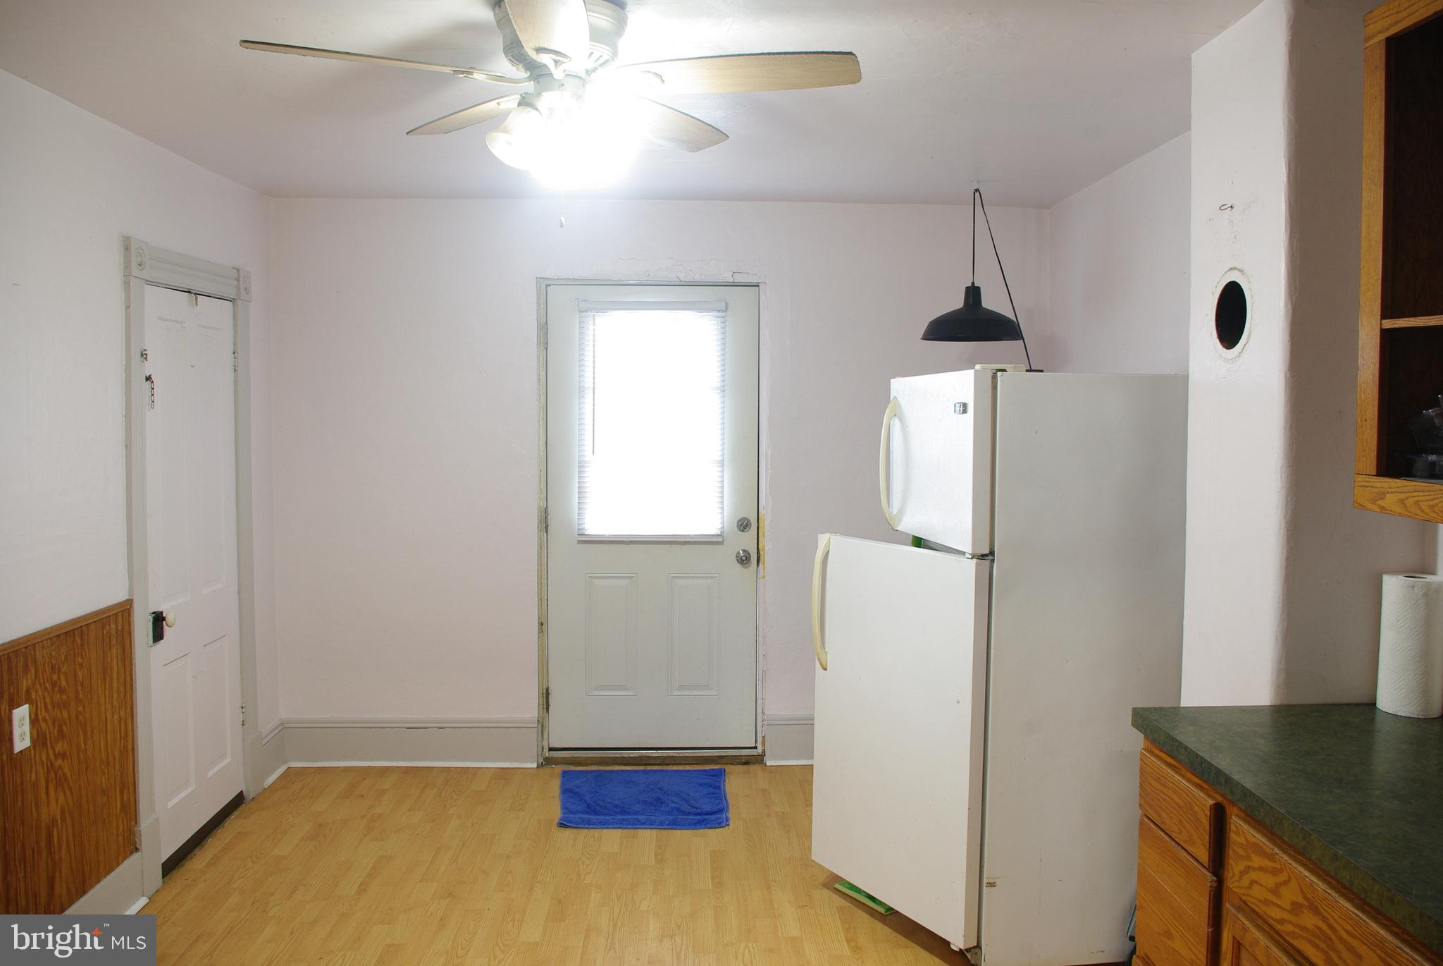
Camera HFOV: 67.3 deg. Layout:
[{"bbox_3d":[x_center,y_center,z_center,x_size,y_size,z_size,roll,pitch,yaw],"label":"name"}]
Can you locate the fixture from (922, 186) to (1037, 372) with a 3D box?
[{"bbox_3d":[0.969,-0.764,4.076,0.423,0.686,0.390,0,4,-2],"label":"fixture"}]

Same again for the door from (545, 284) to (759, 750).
[{"bbox_3d":[-0.296,0.161,4.739,0.914,2.025,0.050,0,4,-2],"label":"door"}]

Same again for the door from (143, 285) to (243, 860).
[{"bbox_3d":[-1.897,0.288,3.911,0.045,1.925,0.700,0,4,-2],"label":"door"}]

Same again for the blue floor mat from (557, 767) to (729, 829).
[{"bbox_3d":[-0.308,1.261,4.372,0.665,0.018,0.650,0,4,-2],"label":"blue floor mat"}]

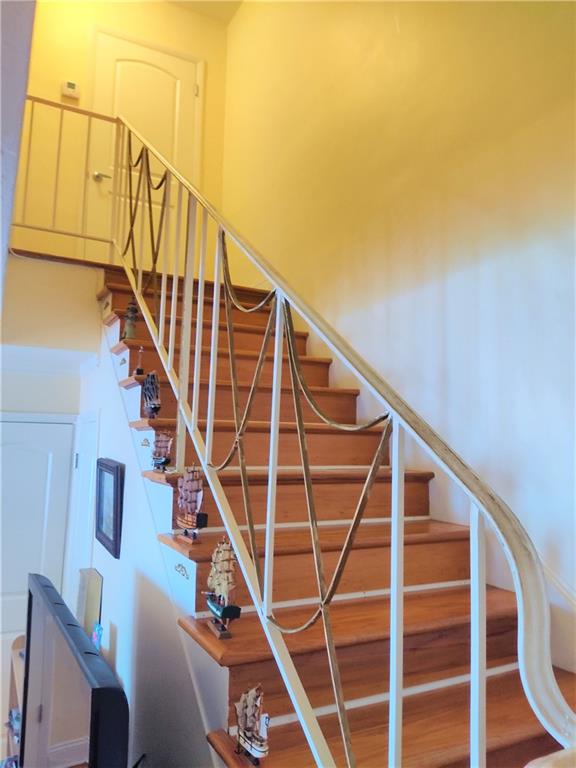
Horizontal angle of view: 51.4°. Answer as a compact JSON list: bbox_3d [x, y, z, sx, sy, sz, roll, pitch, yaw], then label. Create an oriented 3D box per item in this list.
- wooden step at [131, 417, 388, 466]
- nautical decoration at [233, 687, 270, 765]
[{"bbox_3d":[-0.086,0.256,2.440,1.074,0.180,0.291,4,-6,-26],"label":"wooden step"},{"bbox_3d":[-0.081,0.726,1.310,0.054,0.153,0.156,3,-6,-25],"label":"nautical decoration"}]

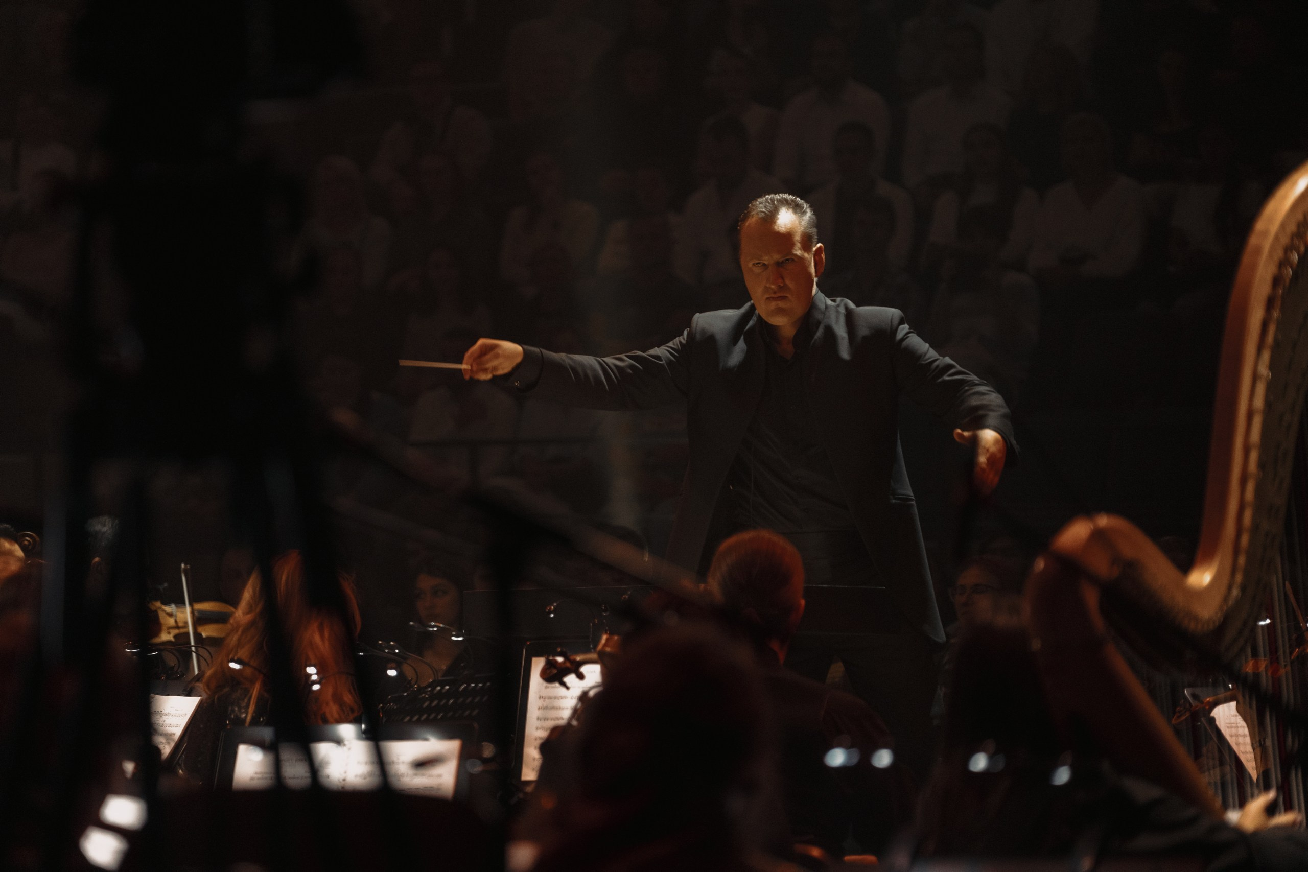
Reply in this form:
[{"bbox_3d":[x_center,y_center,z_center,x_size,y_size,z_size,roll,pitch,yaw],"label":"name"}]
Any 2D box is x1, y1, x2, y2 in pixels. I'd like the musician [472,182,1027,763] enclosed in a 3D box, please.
[{"bbox_3d":[0.177,0.394,12.900,1.040,1.750,0.620,0,0,16],"label":"musician"}]

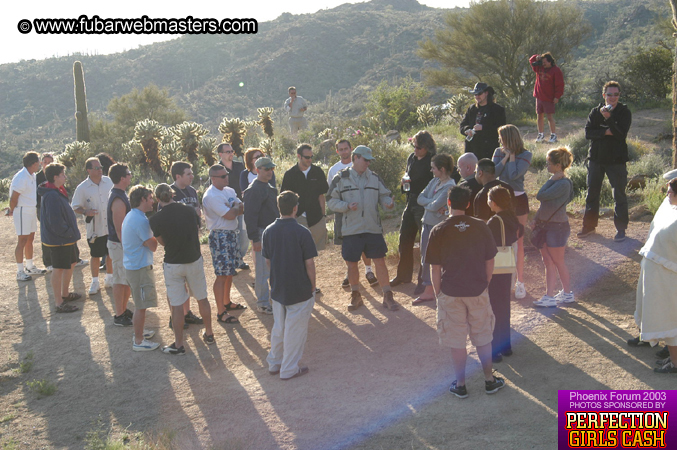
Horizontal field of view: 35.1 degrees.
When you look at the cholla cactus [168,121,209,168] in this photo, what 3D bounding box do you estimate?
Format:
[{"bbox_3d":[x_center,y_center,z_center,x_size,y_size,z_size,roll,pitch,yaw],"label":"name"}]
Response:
[{"bbox_3d":[-2.801,-1.410,20.000,0.760,1.080,0.720,0,7,0],"label":"cholla cactus"}]

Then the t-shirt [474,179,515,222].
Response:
[{"bbox_3d":[1.569,-0.135,10.700,0.470,0.670,0.290,-5,9,-33],"label":"t-shirt"}]

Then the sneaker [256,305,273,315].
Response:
[{"bbox_3d":[-0.834,0.978,12.400,0.290,0.110,0.110,5,9,35],"label":"sneaker"}]

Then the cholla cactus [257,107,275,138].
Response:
[{"bbox_3d":[-1.489,-2.095,22.000,0.370,0.700,0.360,0,7,0],"label":"cholla cactus"}]

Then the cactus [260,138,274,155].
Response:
[{"bbox_3d":[-1.392,-1.500,21.000,0.300,0.400,0.300,0,7,0],"label":"cactus"}]

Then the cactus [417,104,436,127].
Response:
[{"bbox_3d":[1.890,-2.341,23.000,0.430,0.500,0.430,0,7,0],"label":"cactus"}]

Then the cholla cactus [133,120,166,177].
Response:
[{"bbox_3d":[-3.618,-1.484,20.500,0.650,1.080,0.650,0,7,0],"label":"cholla cactus"}]

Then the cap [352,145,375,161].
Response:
[{"bbox_3d":[0.277,-0.783,11.650,0.260,0.140,0.180,22,18,31],"label":"cap"}]

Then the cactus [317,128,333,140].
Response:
[{"bbox_3d":[-0.288,-1.849,22.000,0.330,0.300,0.300,0,7,0],"label":"cactus"}]

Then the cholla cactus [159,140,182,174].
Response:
[{"bbox_3d":[-3.294,-1.314,21.000,0.480,0.720,0.480,0,7,0],"label":"cholla cactus"}]

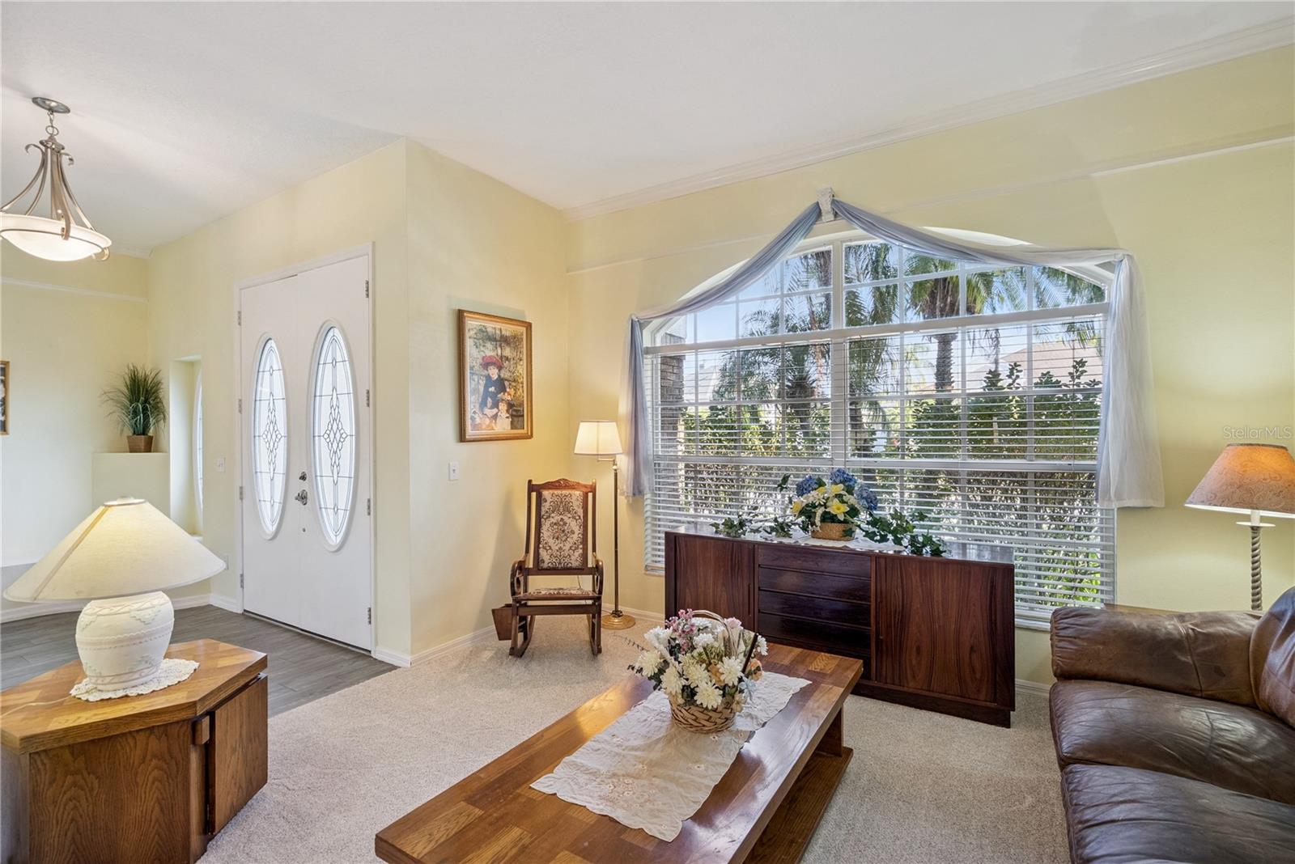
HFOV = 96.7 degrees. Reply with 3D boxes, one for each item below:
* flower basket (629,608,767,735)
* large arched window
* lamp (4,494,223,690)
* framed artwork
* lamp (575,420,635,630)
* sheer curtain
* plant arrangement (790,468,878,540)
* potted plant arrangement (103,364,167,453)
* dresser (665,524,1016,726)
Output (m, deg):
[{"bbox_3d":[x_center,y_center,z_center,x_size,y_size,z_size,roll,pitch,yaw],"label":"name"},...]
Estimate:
[{"bbox_3d":[0.166,0.765,1.870,0.420,0.360,0.380,0,0,32],"label":"flower basket"},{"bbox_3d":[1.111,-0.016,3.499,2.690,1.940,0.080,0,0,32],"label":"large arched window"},{"bbox_3d":[-1.777,0.534,1.959,0.550,0.616,0.550,0,0,32],"label":"lamp"},{"bbox_3d":[-1.015,-0.362,3.875,0.040,0.840,0.650,0,0,32],"label":"framed artwork"},{"bbox_3d":[-0.309,0.632,4.082,0.420,1.417,0.350,0,0,32],"label":"lamp"},{"bbox_3d":[1.046,-0.465,3.420,3.040,1.850,0.150,0,0,32],"label":"sheer curtain"},{"bbox_3d":[1.044,0.400,3.220,0.460,0.390,0.350,0,0,32],"label":"plant arrangement"},{"bbox_3d":[-4.584,-0.213,5.150,0.430,0.800,0.420,0,0,32],"label":"potted plant arrangement"},{"bbox_3d":[0.987,0.963,3.220,1.800,0.738,0.455,0,0,32],"label":"dresser"}]

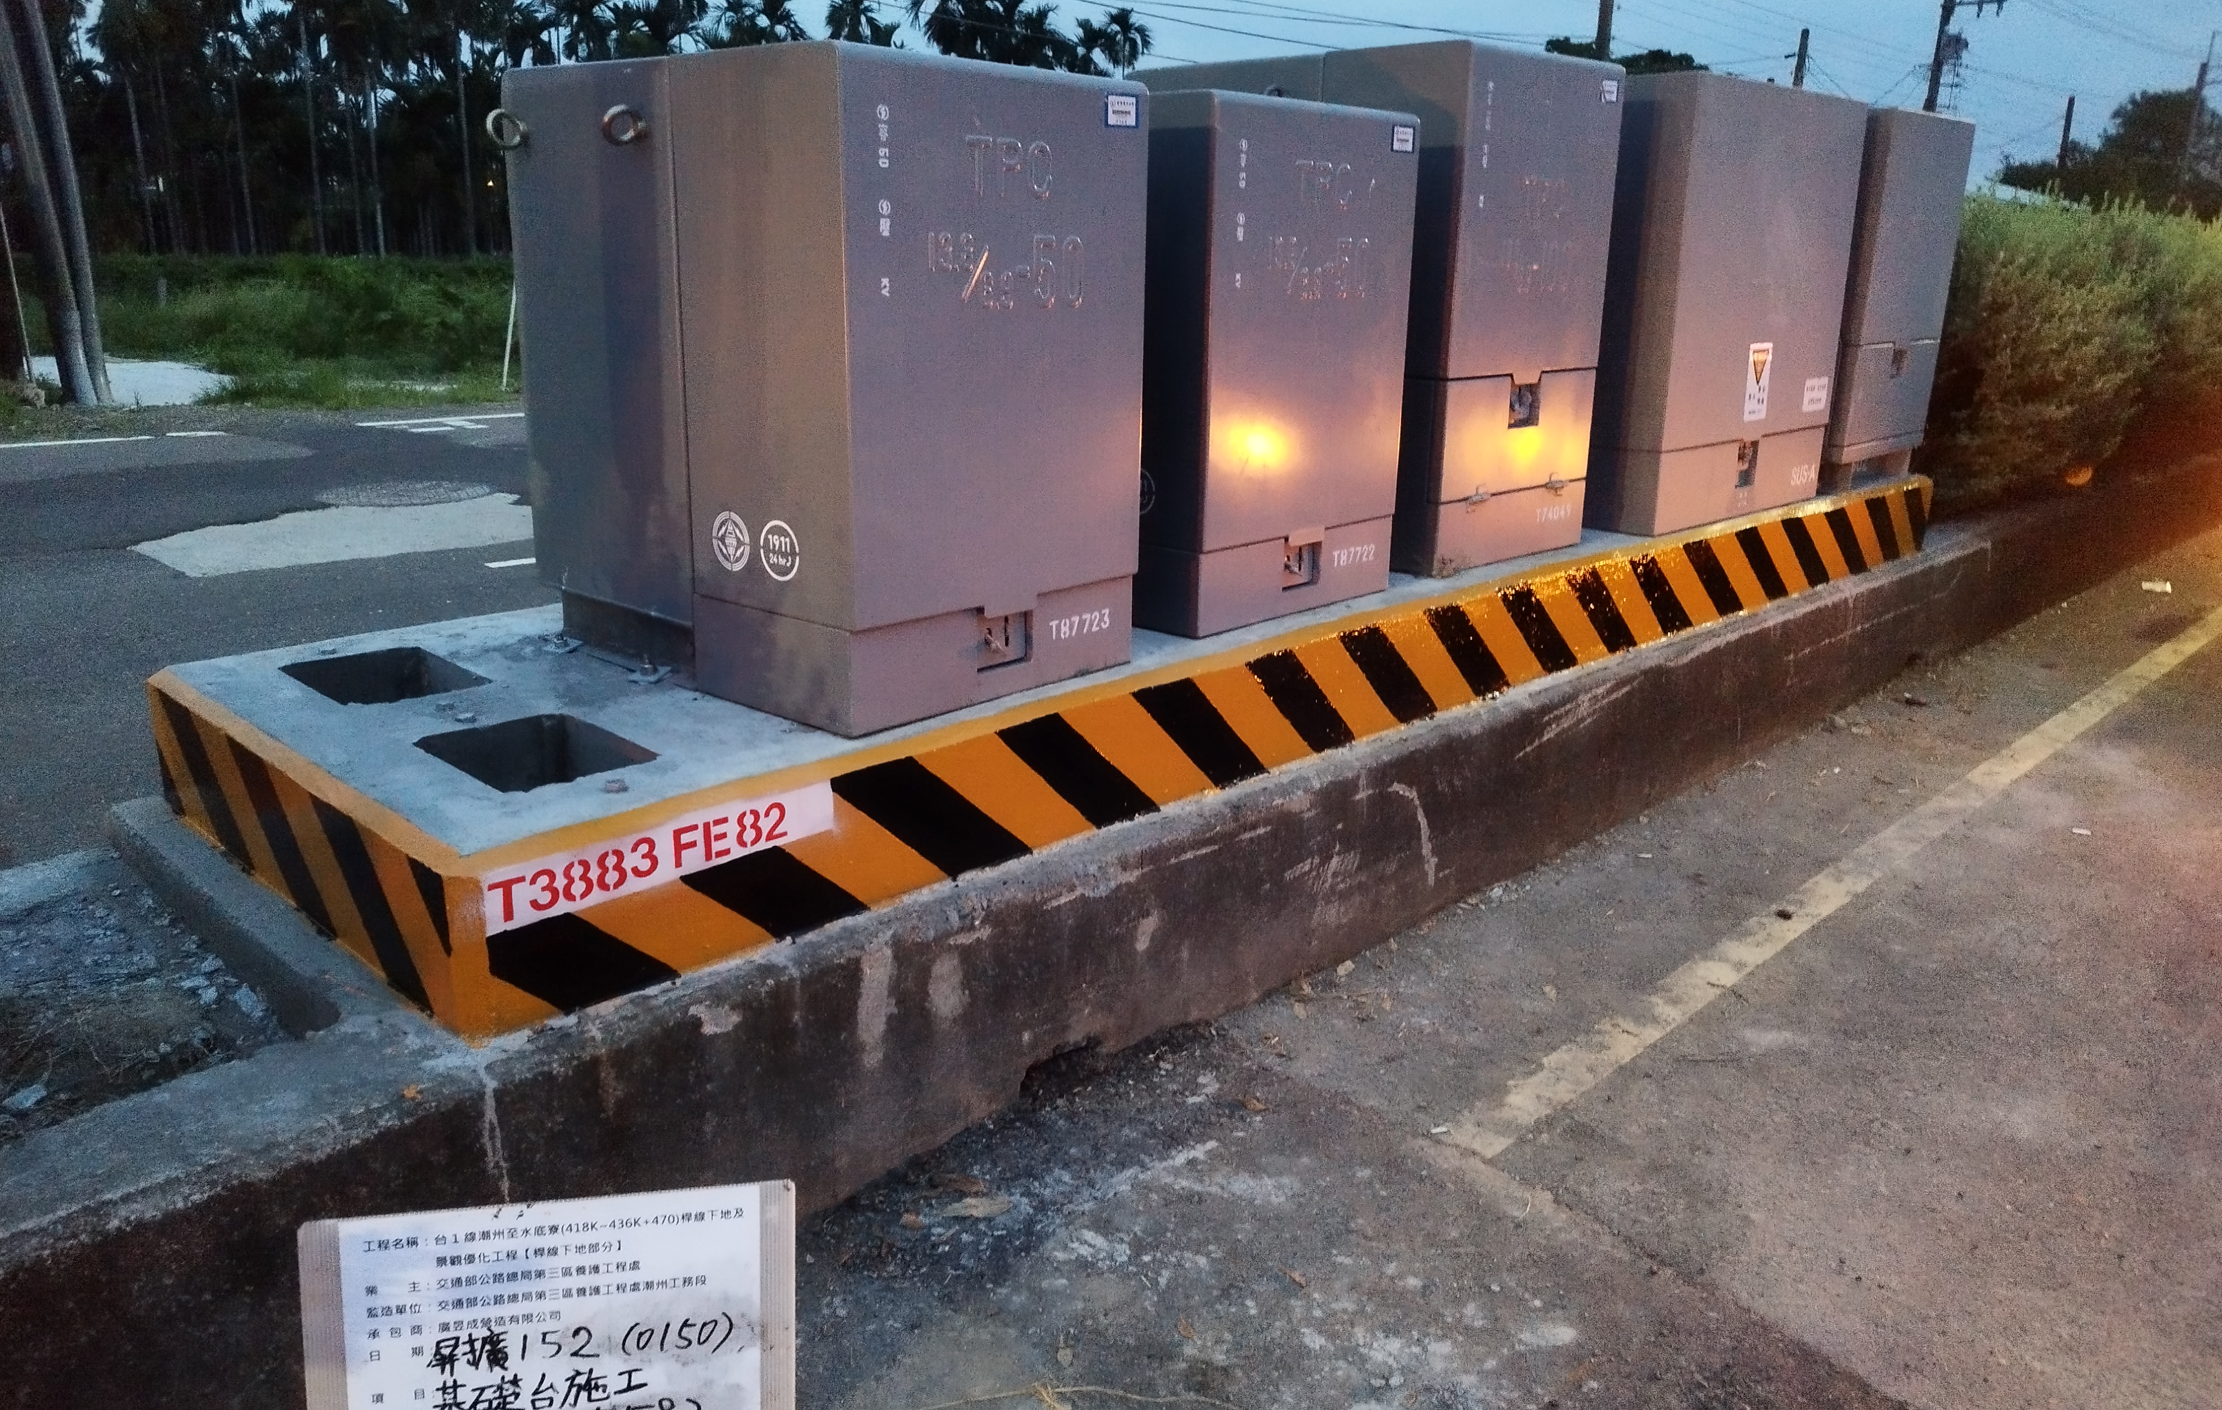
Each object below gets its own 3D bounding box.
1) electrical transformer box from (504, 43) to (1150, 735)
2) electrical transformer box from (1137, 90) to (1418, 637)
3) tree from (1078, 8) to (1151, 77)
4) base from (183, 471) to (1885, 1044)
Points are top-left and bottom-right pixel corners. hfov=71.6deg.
[{"bbox_3d":[-0.570,-0.646,3.064,1.053,1.120,0.711,16,22,41],"label":"electrical transformer box"},{"bbox_3d":[0.099,-0.900,3.981,1.040,1.183,0.780,16,22,41],"label":"electrical transformer box"},{"bbox_3d":[0.293,-23.016,64.121,2.800,11.029,2.800,16,22,42],"label":"tree"},{"bbox_3d":[0.772,-0.382,4.880,1.420,0.293,6.343,16,22,42],"label":"base"}]

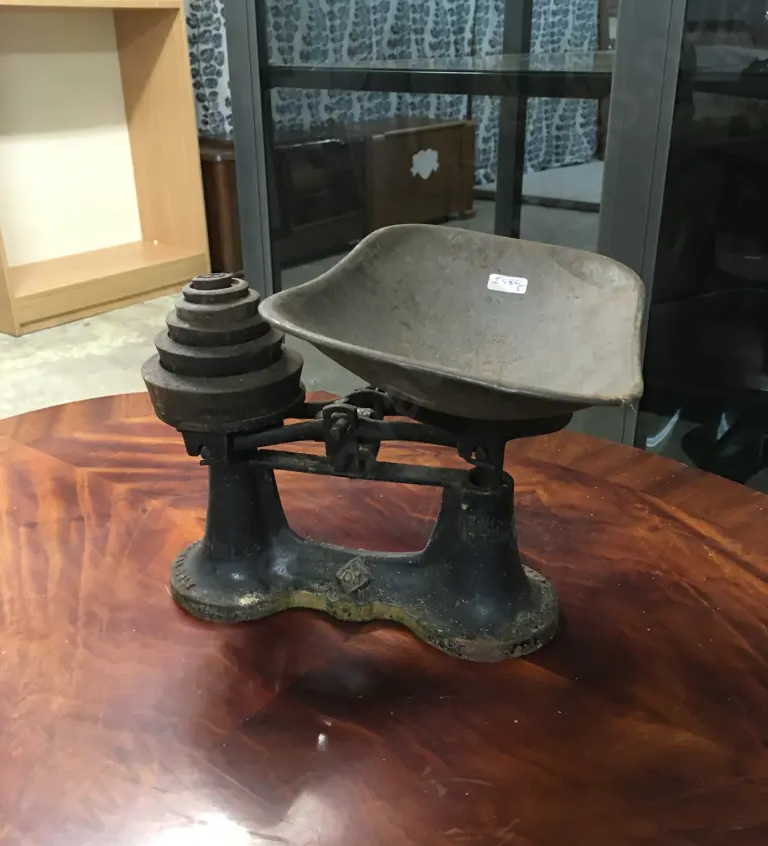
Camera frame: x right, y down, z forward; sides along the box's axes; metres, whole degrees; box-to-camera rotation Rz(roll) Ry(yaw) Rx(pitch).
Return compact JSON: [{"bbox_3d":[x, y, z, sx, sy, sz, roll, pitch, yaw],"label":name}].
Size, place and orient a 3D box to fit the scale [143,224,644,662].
[{"bbox_3d":[-0.005,0.016,0.559,0.319,0.241,0.216,5,25,15],"label":"scale"}]

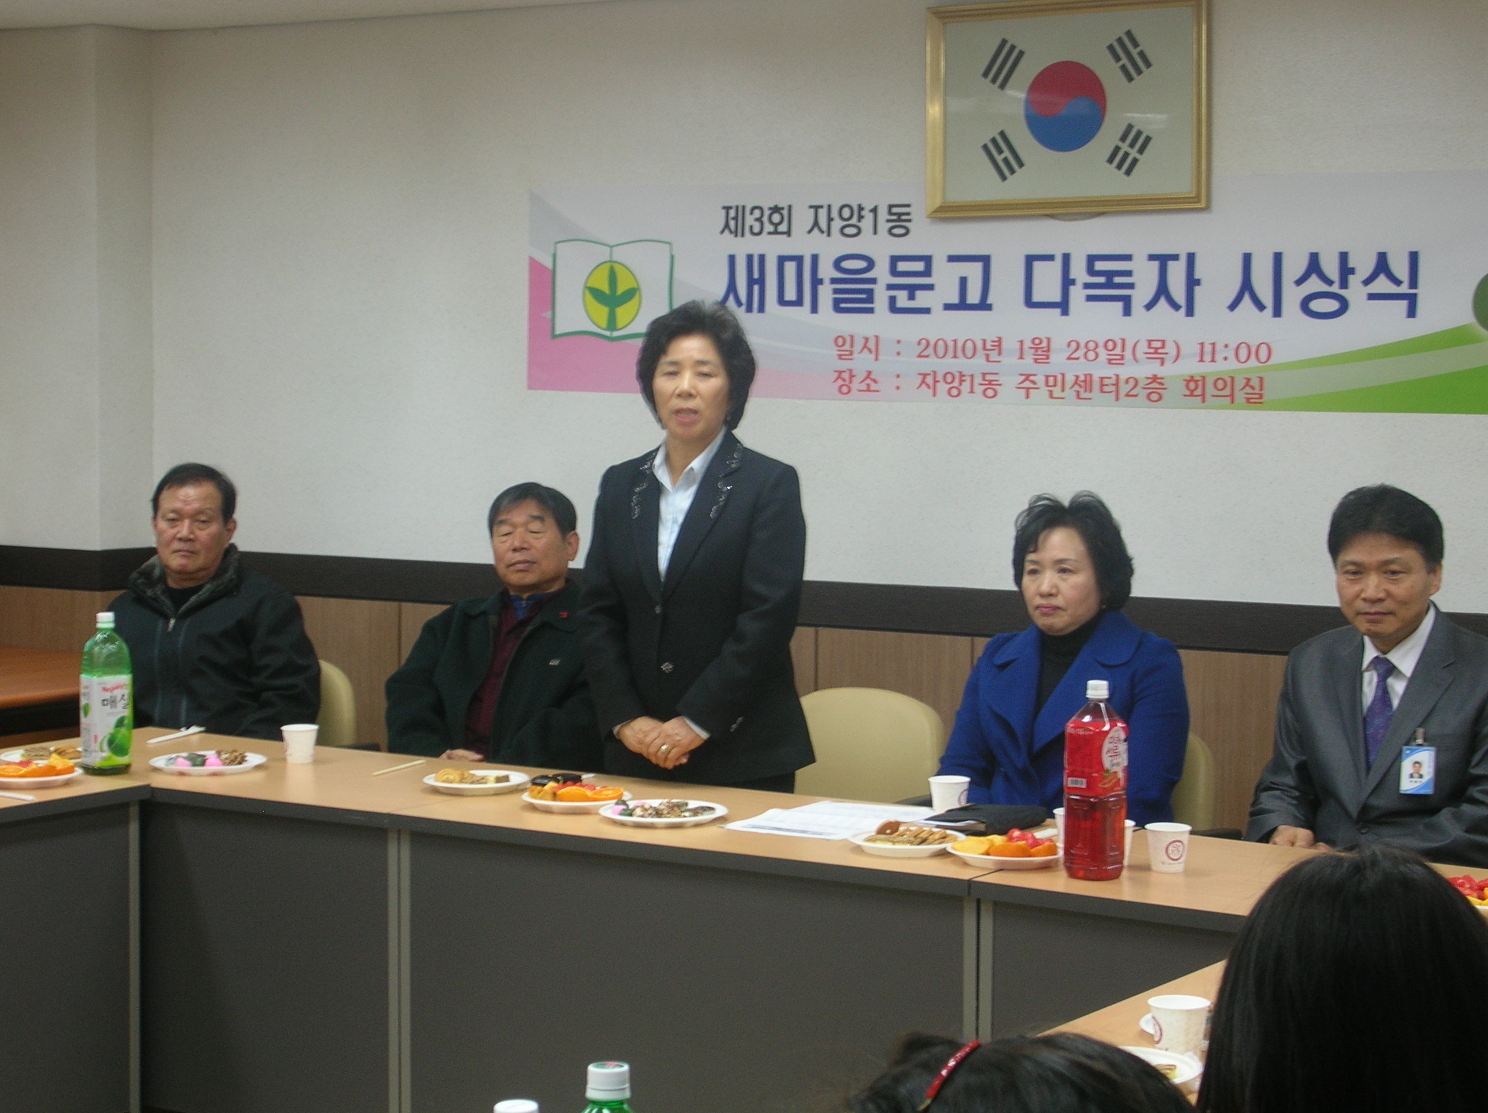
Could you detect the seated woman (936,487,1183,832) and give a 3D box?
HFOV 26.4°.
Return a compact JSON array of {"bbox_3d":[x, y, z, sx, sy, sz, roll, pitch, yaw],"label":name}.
[{"bbox_3d":[0.484,0.530,5.580,0.500,1.270,0.760,3,5,35],"label":"seated woman"}]

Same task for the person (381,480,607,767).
[{"bbox_3d":[-0.546,0.489,6.172,0.540,1.249,0.800,3,5,29],"label":"person"}]

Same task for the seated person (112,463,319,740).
[{"bbox_3d":[-1.256,0.443,6.619,0.530,1.262,0.780,3,5,27],"label":"seated person"}]

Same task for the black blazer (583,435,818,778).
[{"bbox_3d":[-0.086,0.095,5.970,0.460,0.655,0.280,3,5,30],"label":"black blazer"}]

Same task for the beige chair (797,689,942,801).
[{"bbox_3d":[0.099,0.695,6.215,0.560,0.841,0.600,3,5,30],"label":"beige chair"}]

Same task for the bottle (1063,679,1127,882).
[{"bbox_3d":[0.545,0.344,4.911,0.083,0.300,0.083,0,4,0],"label":"bottle"}]

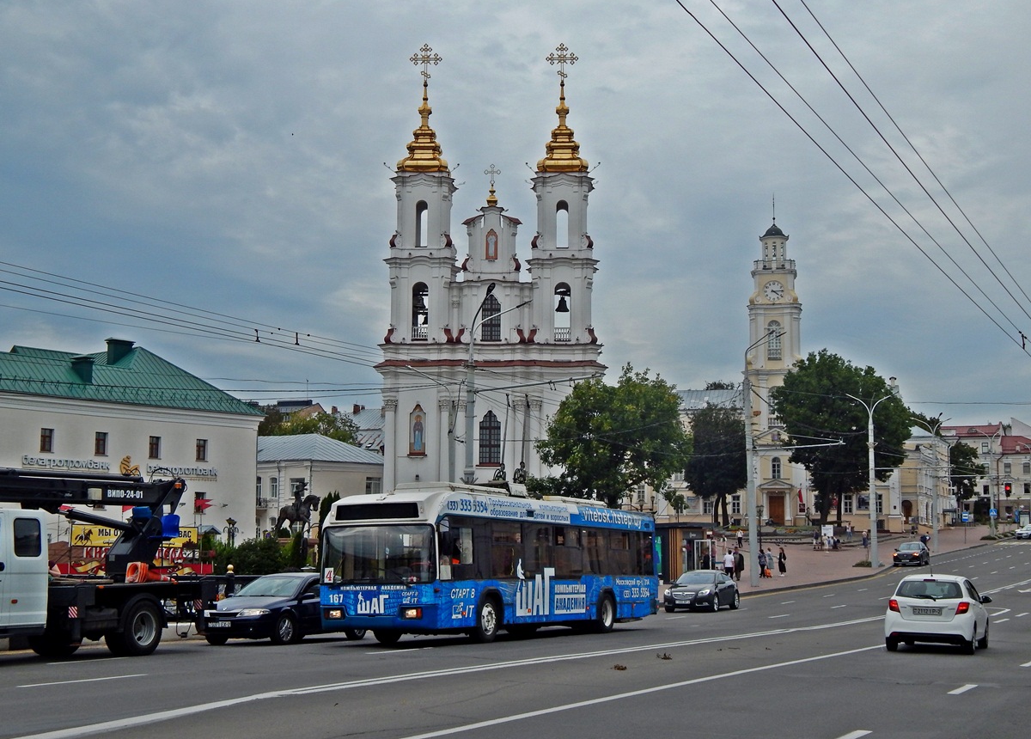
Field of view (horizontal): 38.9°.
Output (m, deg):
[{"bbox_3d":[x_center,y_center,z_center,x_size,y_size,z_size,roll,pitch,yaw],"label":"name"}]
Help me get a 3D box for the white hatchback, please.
[{"bbox_3d":[8.750,4.970,30.000,1.700,1.510,3.950,-2,-7,23],"label":"white hatchback"}]

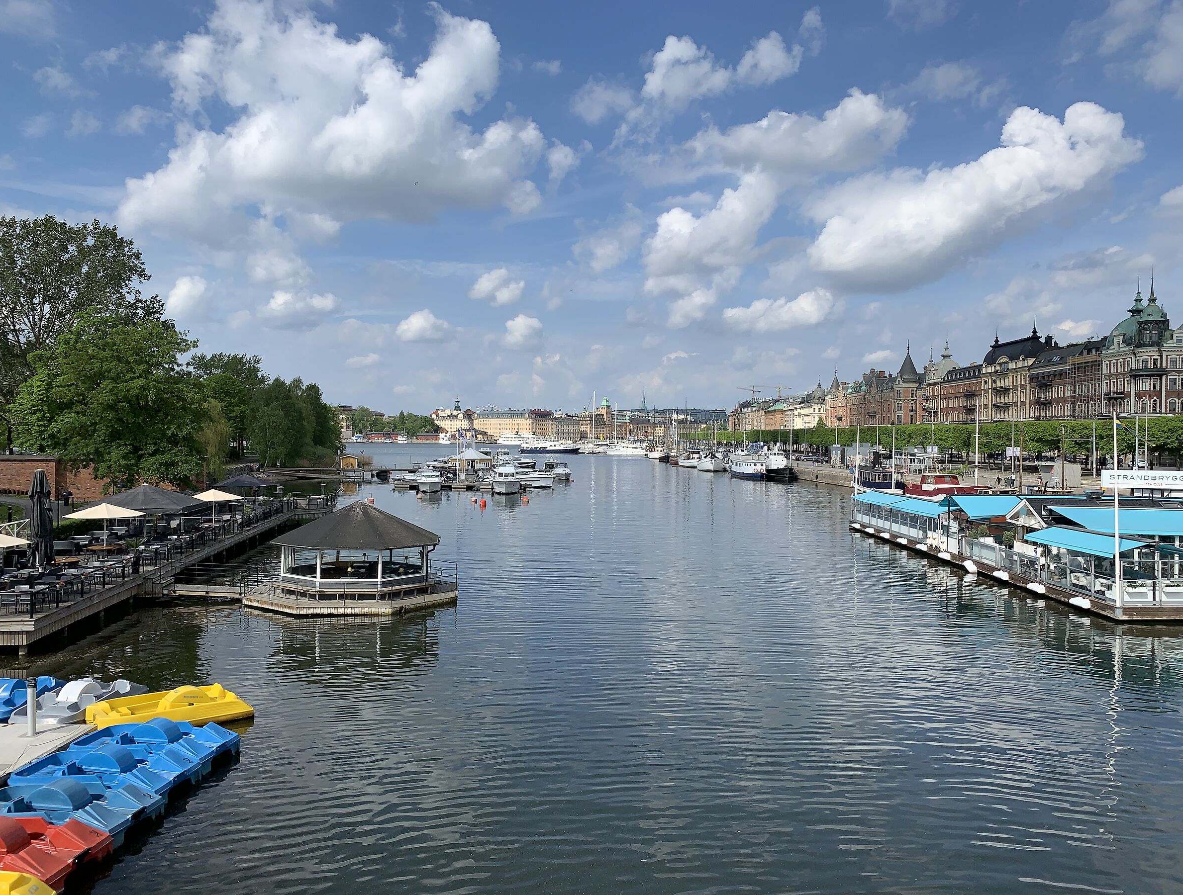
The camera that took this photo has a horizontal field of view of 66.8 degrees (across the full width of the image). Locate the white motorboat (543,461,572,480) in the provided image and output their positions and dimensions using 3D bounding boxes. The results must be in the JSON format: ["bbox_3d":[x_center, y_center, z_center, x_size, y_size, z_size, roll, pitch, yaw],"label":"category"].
[{"bbox_3d":[-5.600,3.805,147.565,2.750,3.200,7.800,0,1,-13],"label":"white motorboat"}]

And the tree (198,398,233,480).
[{"bbox_3d":[-47.661,-0.997,113.000,5.300,10.580,5.300,0,1,0],"label":"tree"}]

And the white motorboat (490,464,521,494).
[{"bbox_3d":[-10.850,4.108,114.066,3.350,3.600,9.000,0,1,-5],"label":"white motorboat"}]

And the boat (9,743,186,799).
[{"bbox_3d":[-9.500,6.338,17.530,3.200,1.050,1.600,0,1,7],"label":"boat"}]

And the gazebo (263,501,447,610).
[{"bbox_3d":[-10.580,4.432,40.564,7.500,3.950,7.500,0,1,-7],"label":"gazebo"}]

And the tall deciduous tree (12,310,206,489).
[{"bbox_3d":[-37.141,-3.019,69.000,14.000,15.130,14.000,0,1,0],"label":"tall deciduous tree"}]

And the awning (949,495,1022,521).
[{"bbox_3d":[22.300,3.296,49.849,3.800,1.200,2.600,0,1,0],"label":"awning"}]

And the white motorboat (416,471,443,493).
[{"bbox_3d":[-21.008,4.350,117.300,3.100,2.800,8.400,0,1,-8],"label":"white motorboat"}]

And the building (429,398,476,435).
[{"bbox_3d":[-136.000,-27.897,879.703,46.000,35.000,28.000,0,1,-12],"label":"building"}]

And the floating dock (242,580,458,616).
[{"bbox_3d":[-10.400,6.404,40.390,9.200,0.500,8.900,0,1,-5],"label":"floating dock"}]

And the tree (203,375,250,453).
[{"bbox_3d":[-70.221,-6.204,172.000,9.600,16.040,9.600,0,1,0],"label":"tree"}]

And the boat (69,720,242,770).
[{"bbox_3d":[-9.360,6.319,19.200,3.200,1.050,1.600,0,1,10],"label":"boat"}]

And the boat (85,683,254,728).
[{"bbox_3d":[-10.550,6.466,22.539,3.600,0.950,1.500,0,1,-32],"label":"boat"}]

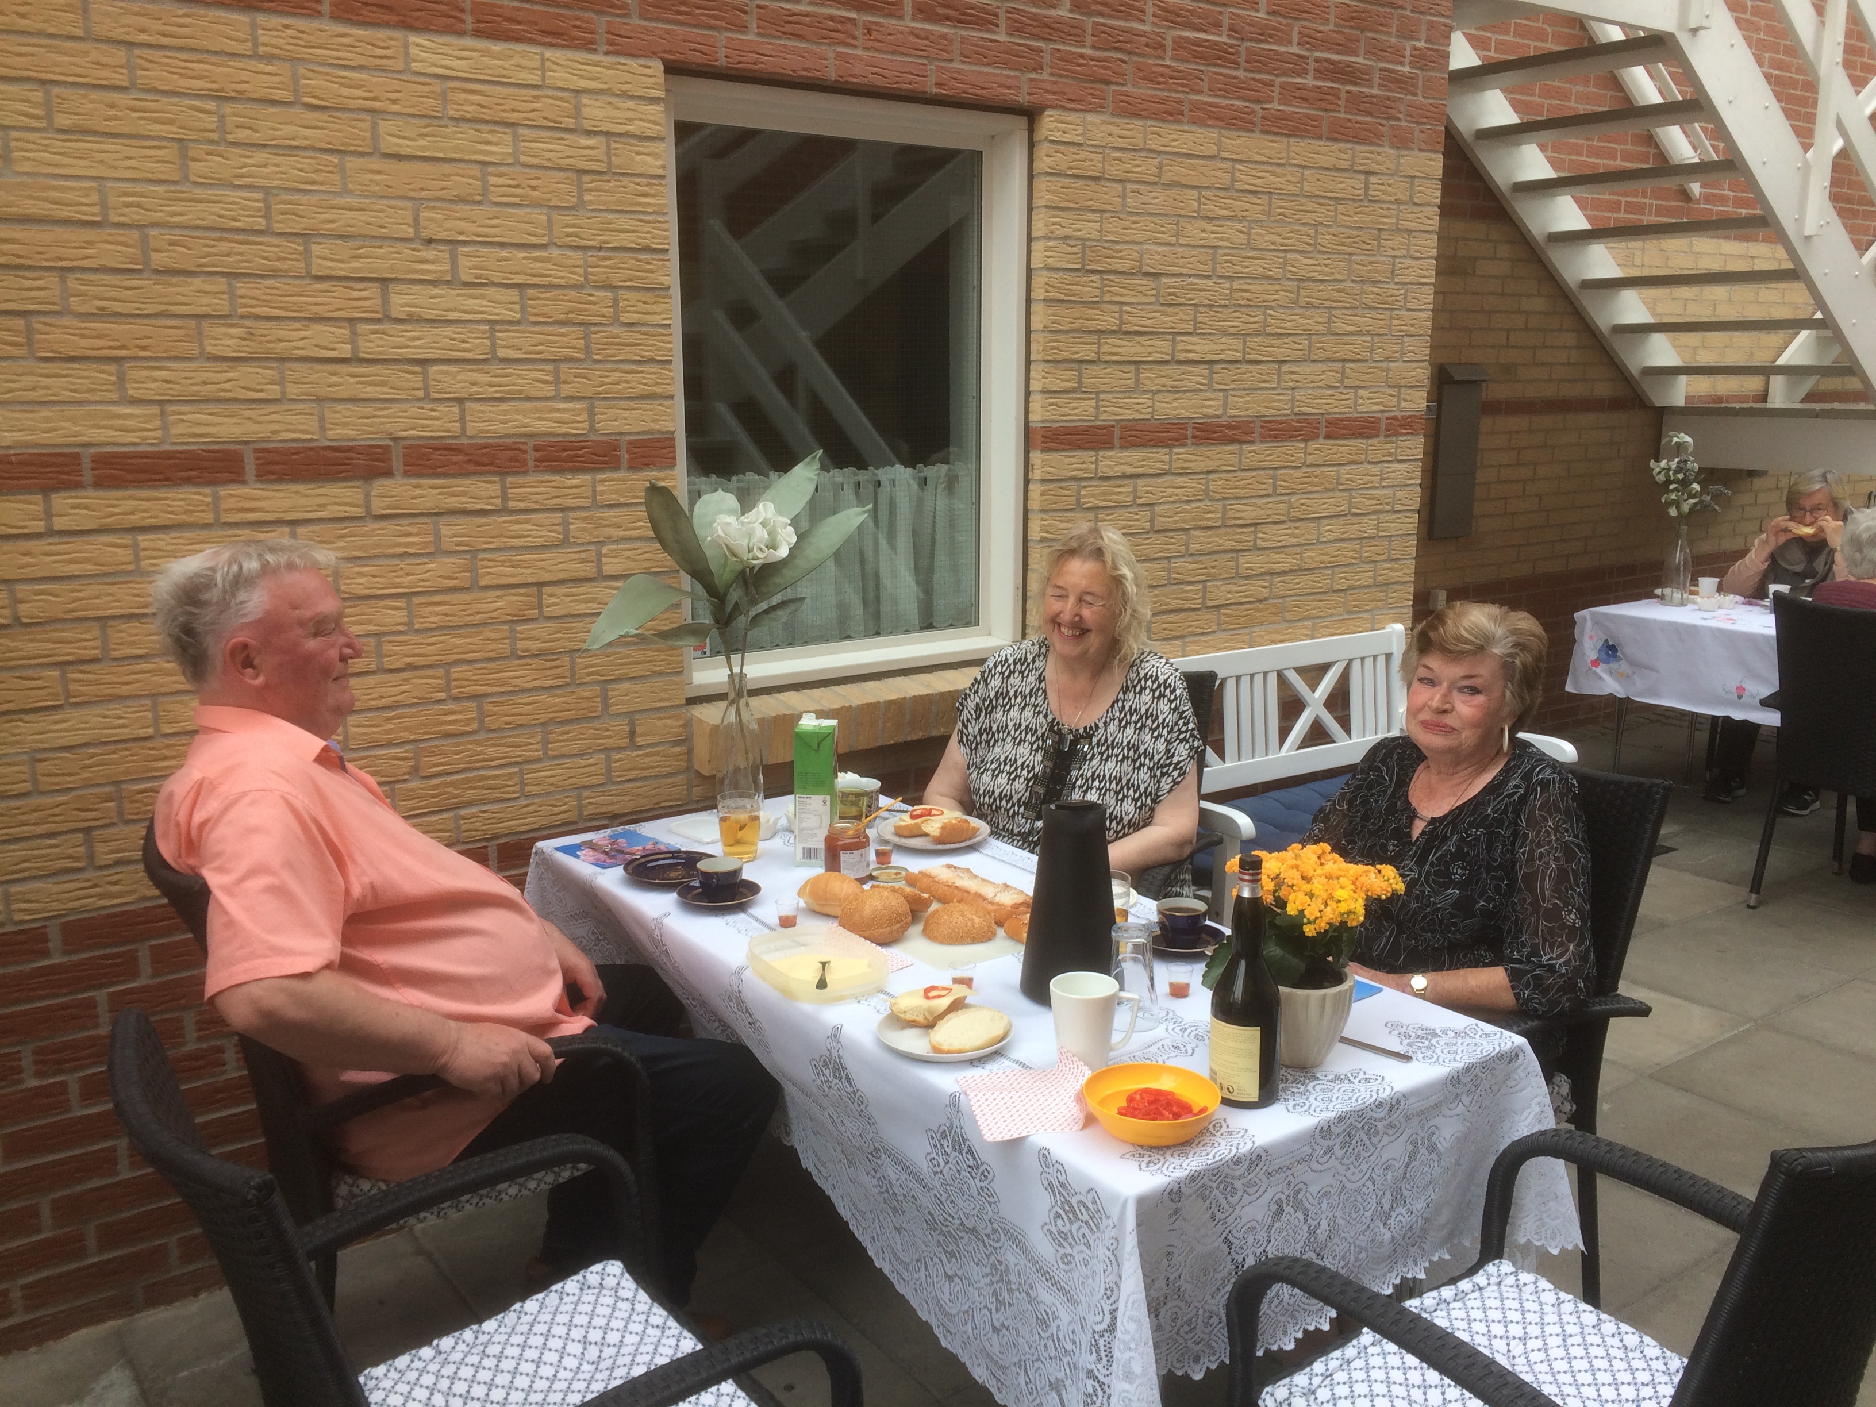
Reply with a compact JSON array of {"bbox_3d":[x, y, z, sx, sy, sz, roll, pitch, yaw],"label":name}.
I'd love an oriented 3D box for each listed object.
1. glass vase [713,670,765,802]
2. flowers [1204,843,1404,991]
[{"bbox_3d":[-0.381,0.088,3.001,0.092,0.270,0.092,0,12,0],"label":"glass vase"},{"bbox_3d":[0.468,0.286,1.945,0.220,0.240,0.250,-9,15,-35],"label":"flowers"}]

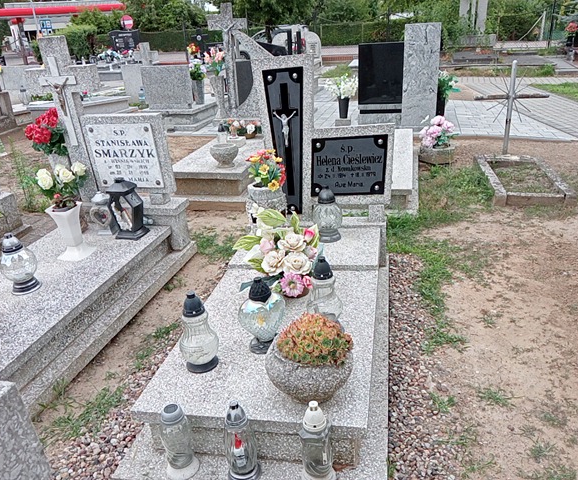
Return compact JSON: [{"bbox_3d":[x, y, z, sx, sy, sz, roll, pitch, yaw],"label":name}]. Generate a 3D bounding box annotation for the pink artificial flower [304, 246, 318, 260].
[{"bbox_3d":[0.097,0.060,2.341,0.065,0.064,0.064,-3,20,2],"label":"pink artificial flower"}]

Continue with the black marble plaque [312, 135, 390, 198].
[{"bbox_3d":[0.344,-0.423,2.982,0.425,0.343,0.020,-2,21,7],"label":"black marble plaque"}]

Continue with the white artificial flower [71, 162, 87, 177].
[{"bbox_3d":[-1.192,-0.405,2.966,0.086,0.078,0.078,-13,9,-20],"label":"white artificial flower"}]

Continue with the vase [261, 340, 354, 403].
[{"bbox_3d":[0.071,0.422,1.703,0.291,0.169,0.291,0,22,12],"label":"vase"}]

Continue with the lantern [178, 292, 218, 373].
[{"bbox_3d":[-0.326,0.318,1.867,0.145,0.301,0.145,0,22,12],"label":"lantern"}]

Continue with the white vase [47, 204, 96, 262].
[{"bbox_3d":[-1.285,-0.061,3.033,0.195,0.298,0.195,0,23,11],"label":"white vase"}]

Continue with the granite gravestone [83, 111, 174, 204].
[{"bbox_3d":[-1.077,-0.547,3.497,0.530,0.588,0.106,2,21,14],"label":"granite gravestone"}]

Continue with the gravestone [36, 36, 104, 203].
[{"bbox_3d":[-1.458,-0.793,3.515,0.235,1.085,0.108,0,23,11],"label":"gravestone"}]

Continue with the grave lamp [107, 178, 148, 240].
[{"bbox_3d":[-0.984,-0.201,3.152,0.176,0.363,0.171,0,22,12],"label":"grave lamp"}]

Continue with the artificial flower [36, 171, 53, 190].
[{"bbox_3d":[-1.367,-0.333,2.897,0.102,0.111,0.102,-13,22,-24],"label":"artificial flower"}]

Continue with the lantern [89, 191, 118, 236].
[{"bbox_3d":[-1.226,-0.180,3.405,0.143,0.284,0.106,-5,20,-4],"label":"lantern"}]

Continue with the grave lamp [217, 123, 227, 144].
[{"bbox_3d":[-0.744,-1.170,5.691,0.093,0.213,0.093,0,22,12],"label":"grave lamp"}]

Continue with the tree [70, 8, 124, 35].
[{"bbox_3d":[-13.386,-14.151,36.000,4.000,3.800,3.800,0,23,11],"label":"tree"}]

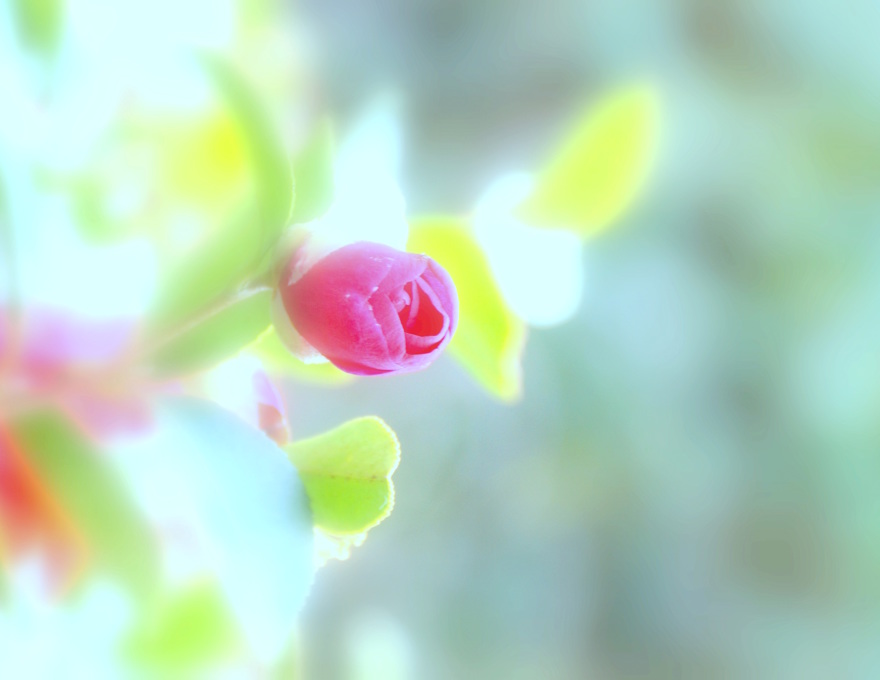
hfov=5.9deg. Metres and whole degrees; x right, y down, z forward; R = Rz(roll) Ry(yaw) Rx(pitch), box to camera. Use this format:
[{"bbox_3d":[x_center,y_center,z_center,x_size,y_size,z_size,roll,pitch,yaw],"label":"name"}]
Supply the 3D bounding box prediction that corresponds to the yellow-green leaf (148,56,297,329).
[{"bbox_3d":[-0.040,-0.025,1.510,0.026,0.049,0.016,0,0,-27],"label":"yellow-green leaf"}]

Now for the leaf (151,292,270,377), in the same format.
[{"bbox_3d":[-0.041,-0.001,1.510,0.025,0.011,0.009,-23,-6,-5],"label":"leaf"}]

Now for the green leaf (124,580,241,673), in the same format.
[{"bbox_3d":[-0.047,0.052,1.560,0.021,0.017,0.010,0,0,0],"label":"green leaf"}]

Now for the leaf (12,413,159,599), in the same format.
[{"bbox_3d":[-0.065,0.030,1.560,0.017,0.040,0.010,-34,0,-9],"label":"leaf"}]

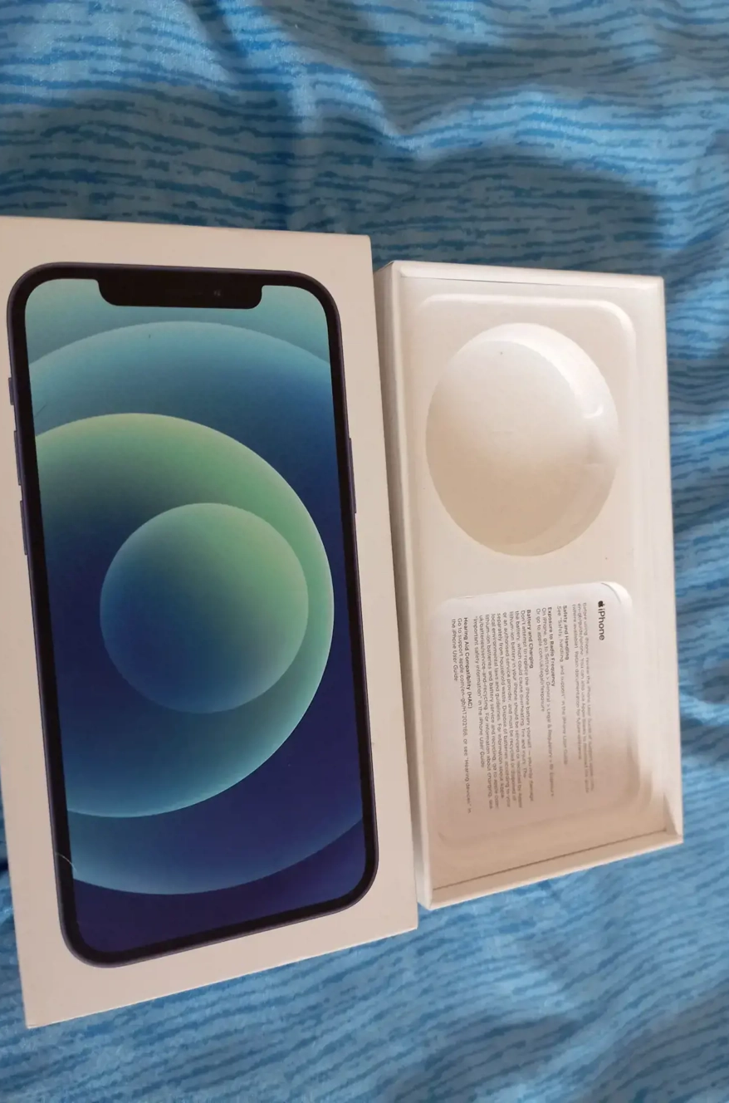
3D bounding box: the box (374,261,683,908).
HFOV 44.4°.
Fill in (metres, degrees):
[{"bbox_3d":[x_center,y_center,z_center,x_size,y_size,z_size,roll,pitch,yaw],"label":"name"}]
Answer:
[{"bbox_3d":[0.044,0.006,0.247,0.084,0.025,0.160,-5,94,-24],"label":"box"}]

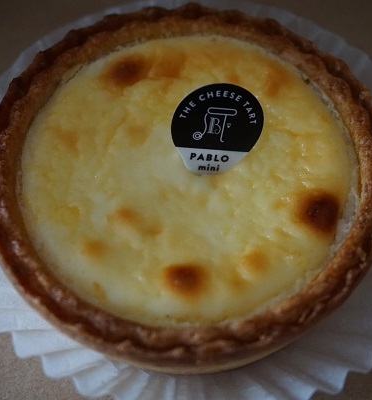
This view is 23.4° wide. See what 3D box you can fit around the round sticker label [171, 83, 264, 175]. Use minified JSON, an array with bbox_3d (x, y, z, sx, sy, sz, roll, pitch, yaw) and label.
[{"bbox_3d":[0.005,-0.012,0.161,0.017,0.020,0.001,4,35,-12],"label":"round sticker label"}]

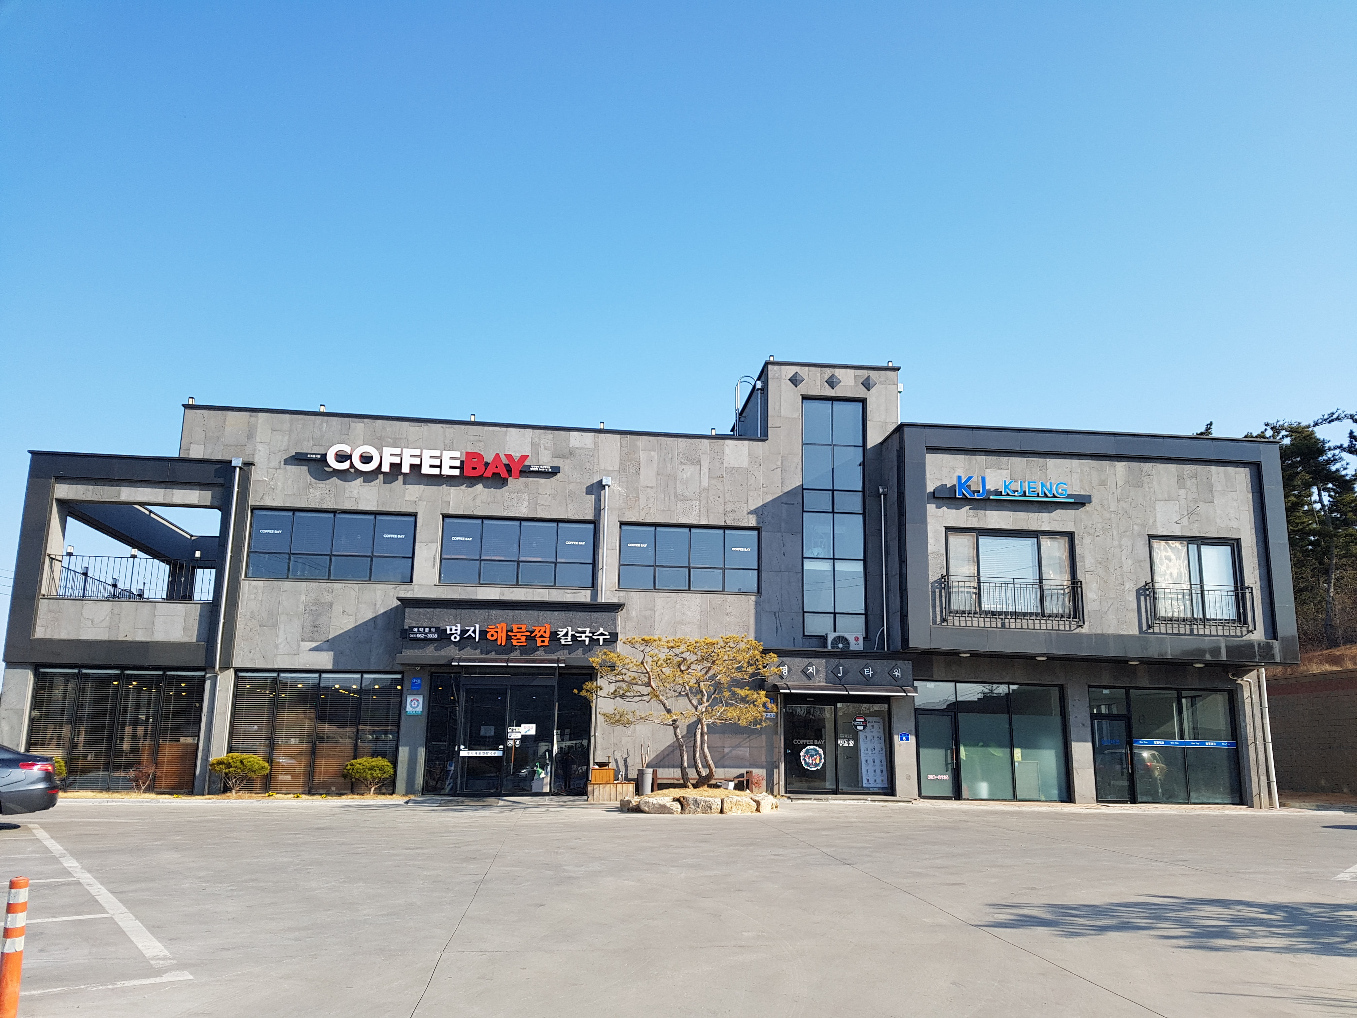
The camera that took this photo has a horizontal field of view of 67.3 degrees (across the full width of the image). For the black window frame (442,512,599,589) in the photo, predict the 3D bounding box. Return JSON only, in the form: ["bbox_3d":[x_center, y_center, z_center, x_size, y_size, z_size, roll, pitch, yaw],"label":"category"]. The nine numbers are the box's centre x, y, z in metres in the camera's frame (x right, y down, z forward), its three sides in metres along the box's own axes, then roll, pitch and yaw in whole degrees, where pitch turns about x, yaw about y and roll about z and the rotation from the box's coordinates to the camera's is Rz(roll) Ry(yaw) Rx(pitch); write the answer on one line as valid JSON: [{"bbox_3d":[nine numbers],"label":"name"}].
[{"bbox_3d":[-3.699,1.021,23.628,3.549,1.675,0.150,2,-13,-6],"label":"black window frame"}]

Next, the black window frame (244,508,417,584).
[{"bbox_3d":[-7.847,0.838,23.107,3.664,1.626,0.150,2,-11,-6],"label":"black window frame"}]

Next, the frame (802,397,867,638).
[{"bbox_3d":[3.599,0.151,23.581,1.486,5.569,0.150,2,-12,-6],"label":"frame"}]

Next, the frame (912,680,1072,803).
[{"bbox_3d":[7.063,5.226,22.947,3.557,2.584,0.150,2,-12,-6],"label":"frame"}]

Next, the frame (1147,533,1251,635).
[{"bbox_3d":[11.829,1.644,23.284,2.265,2.045,0.150,2,-12,-6],"label":"frame"}]

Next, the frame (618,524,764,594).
[{"bbox_3d":[0.239,1.143,22.973,3.162,1.483,0.150,2,-12,-6],"label":"frame"}]

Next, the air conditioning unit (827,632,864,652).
[{"bbox_3d":[3.821,3.194,23.530,0.860,0.605,0.320,2,-13,-6],"label":"air conditioning unit"}]

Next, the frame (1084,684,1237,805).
[{"bbox_3d":[11.189,5.436,23.399,3.590,2.579,0.150,2,-12,-6],"label":"frame"}]

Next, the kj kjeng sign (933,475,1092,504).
[{"bbox_3d":[7.791,-0.420,23.897,3.835,0.581,0.220,2,-13,-6],"label":"kj kjeng sign"}]

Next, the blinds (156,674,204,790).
[{"bbox_3d":[-10.782,4.837,22.065,0.798,2.472,0.050,2,-11,-6],"label":"blinds"}]

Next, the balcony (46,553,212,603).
[{"bbox_3d":[-11.712,1.506,21.845,3.465,0.957,0.100,2,-13,-6],"label":"balcony"}]

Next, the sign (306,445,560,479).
[{"bbox_3d":[-5.683,-1.070,23.467,5.866,0.623,0.250,2,-11,-6],"label":"sign"}]

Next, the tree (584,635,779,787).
[{"bbox_3d":[0.093,4.185,21.189,4.098,3.127,3.200,2,-13,-6],"label":"tree"}]

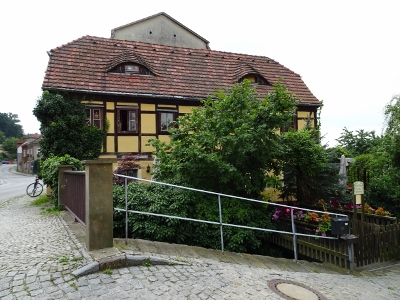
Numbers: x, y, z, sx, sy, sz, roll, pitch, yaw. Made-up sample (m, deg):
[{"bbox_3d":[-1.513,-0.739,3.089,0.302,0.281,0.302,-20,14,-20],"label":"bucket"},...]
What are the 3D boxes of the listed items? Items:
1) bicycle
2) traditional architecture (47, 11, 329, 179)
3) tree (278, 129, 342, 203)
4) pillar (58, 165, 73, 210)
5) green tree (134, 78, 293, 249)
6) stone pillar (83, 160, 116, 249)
[{"bbox_3d":[-8.087,1.787,13.710,0.620,1.040,1.550,0,-2,-25],"label":"bicycle"},{"bbox_3d":[-1.226,-1.979,19.681,16.000,10.600,9.300,0,-2,-18],"label":"traditional architecture"},{"bbox_3d":[4.556,0.958,11.380,2.600,3.500,2.500,0,-2,-18],"label":"tree"},{"bbox_3d":[-4.261,1.227,8.832,0.480,1.420,0.480,1,-2,-31],"label":"pillar"},{"bbox_3d":[0.541,0.380,8.396,4.300,4.750,4.000,0,-2,-18],"label":"green tree"},{"bbox_3d":[-1.638,0.869,4.508,0.480,1.415,0.480,1,-2,-31],"label":"stone pillar"}]

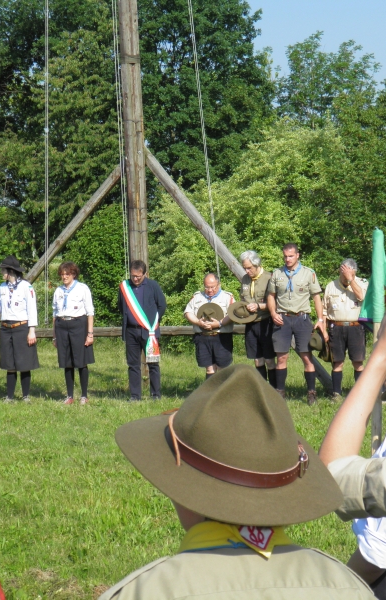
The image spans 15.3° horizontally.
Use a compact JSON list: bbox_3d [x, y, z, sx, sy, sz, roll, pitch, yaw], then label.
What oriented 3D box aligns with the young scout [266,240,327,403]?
[{"bbox_3d":[1.192,0.265,16.500,0.660,1.850,0.420,1,2,19],"label":"young scout"}]

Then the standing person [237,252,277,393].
[{"bbox_3d":[0.747,0.276,16.850,0.520,1.740,0.480,1,2,30],"label":"standing person"}]

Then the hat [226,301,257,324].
[{"bbox_3d":[0.573,0.151,16.600,0.340,0.360,0.140,8,-32,-3],"label":"hat"}]

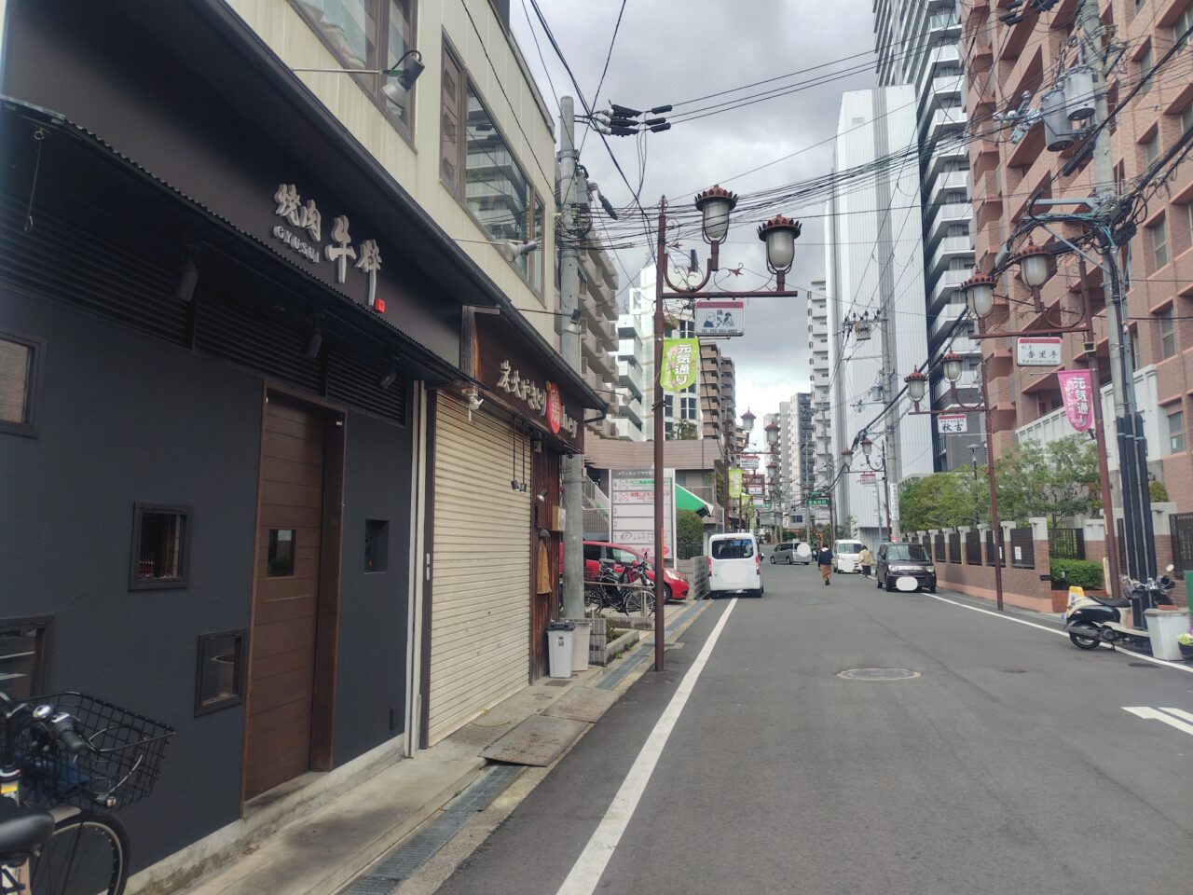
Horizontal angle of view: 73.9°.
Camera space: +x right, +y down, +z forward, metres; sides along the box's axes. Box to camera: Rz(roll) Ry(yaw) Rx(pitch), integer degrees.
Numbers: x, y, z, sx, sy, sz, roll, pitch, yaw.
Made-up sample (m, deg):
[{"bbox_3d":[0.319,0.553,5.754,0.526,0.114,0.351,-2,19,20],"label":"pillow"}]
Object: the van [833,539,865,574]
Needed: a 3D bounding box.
[{"bbox_3d":[15.274,6.676,48.359,1.475,1.900,3.395,-2,-8,13],"label":"van"}]

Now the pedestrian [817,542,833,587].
[{"bbox_3d":[9.264,4.713,32.073,0.520,1.660,0.380,-2,-7,12],"label":"pedestrian"}]

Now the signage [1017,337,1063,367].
[{"bbox_3d":[7.052,-1.518,12.612,0.645,0.479,0.100,-2,-8,12],"label":"signage"}]

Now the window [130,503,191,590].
[{"bbox_3d":[-1.842,0.424,3.363,0.080,0.356,0.336,-2,-8,11],"label":"window"}]

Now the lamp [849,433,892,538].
[{"bbox_3d":[11.990,2.769,35.020,1.966,6.317,0.550,-2,-8,12],"label":"lamp"}]

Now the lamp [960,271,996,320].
[{"bbox_3d":[6.225,-2.497,12.912,0.500,0.770,0.500,-2,-8,12],"label":"lamp"}]

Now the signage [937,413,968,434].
[{"bbox_3d":[8.381,-0.559,18.650,0.640,0.430,0.090,-2,-7,12],"label":"signage"}]

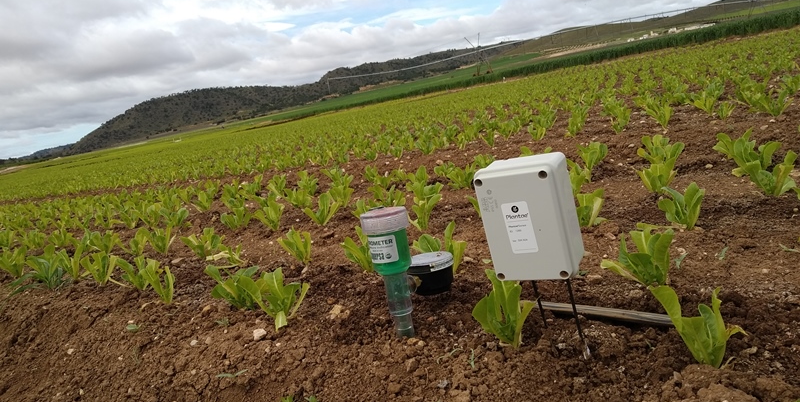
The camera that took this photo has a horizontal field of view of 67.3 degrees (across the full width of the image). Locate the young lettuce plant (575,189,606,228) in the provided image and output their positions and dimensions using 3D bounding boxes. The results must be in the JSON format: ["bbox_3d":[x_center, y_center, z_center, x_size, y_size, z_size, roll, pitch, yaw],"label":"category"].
[{"bbox_3d":[0.482,0.020,1.531,0.077,0.092,0.098,-7,11,17],"label":"young lettuce plant"}]

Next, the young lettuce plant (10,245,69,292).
[{"bbox_3d":[-1.180,0.234,1.973,0.179,0.146,0.149,-17,12,-31],"label":"young lettuce plant"}]

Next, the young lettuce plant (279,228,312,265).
[{"bbox_3d":[-0.293,0.130,1.717,0.094,0.109,0.107,-13,11,-10],"label":"young lettuce plant"}]

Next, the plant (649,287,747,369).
[{"bbox_3d":[0.396,0.168,0.796,0.108,0.109,0.114,-5,12,27],"label":"plant"}]

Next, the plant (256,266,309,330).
[{"bbox_3d":[-0.242,0.201,1.255,0.114,0.122,0.117,-13,11,-13],"label":"plant"}]

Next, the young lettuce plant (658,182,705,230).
[{"bbox_3d":[0.647,0.013,1.379,0.097,0.106,0.109,-6,12,25],"label":"young lettuce plant"}]

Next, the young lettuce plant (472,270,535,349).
[{"bbox_3d":[0.164,0.172,0.954,0.099,0.131,0.109,-9,11,9],"label":"young lettuce plant"}]

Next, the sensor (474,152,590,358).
[{"bbox_3d":[0.199,0.084,0.861,0.112,0.288,0.072,-7,16,33],"label":"sensor"}]

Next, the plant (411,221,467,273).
[{"bbox_3d":[0.092,0.115,1.385,0.126,0.119,0.123,-10,11,3],"label":"plant"}]

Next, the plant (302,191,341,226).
[{"bbox_3d":[-0.286,0.029,2.204,0.141,0.116,0.131,-12,11,-8],"label":"plant"}]

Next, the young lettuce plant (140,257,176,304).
[{"bbox_3d":[-0.627,0.208,1.566,0.076,0.124,0.098,-15,11,-23],"label":"young lettuce plant"}]

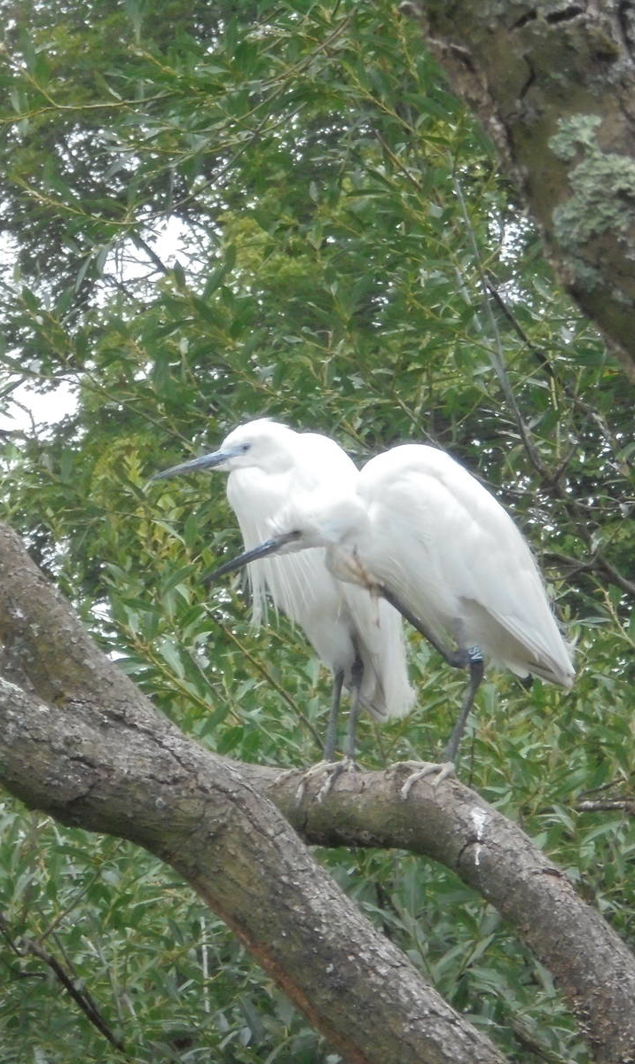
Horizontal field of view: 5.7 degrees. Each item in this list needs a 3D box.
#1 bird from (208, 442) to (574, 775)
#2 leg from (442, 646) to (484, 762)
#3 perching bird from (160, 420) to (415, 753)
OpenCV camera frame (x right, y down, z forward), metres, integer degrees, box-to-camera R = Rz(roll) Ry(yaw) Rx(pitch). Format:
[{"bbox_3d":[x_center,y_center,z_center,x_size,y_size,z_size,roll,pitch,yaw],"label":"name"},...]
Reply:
[{"bbox_3d":[0.070,0.076,6.100,0.355,0.325,0.135,2,-6,-15],"label":"bird"},{"bbox_3d":[0.136,0.163,5.950,0.040,0.106,0.025,2,-7,-14],"label":"leg"},{"bbox_3d":[-0.031,0.054,6.030,0.270,0.315,0.135,4,-8,-32],"label":"perching bird"}]

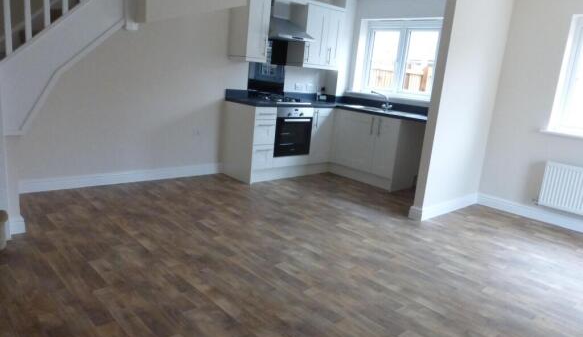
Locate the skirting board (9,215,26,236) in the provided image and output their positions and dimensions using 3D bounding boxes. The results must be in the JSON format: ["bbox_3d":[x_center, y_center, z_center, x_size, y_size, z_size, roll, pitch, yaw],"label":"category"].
[{"bbox_3d":[-1.908,0.388,2.933,0.100,0.135,0.020,-6,17,-43],"label":"skirting board"}]

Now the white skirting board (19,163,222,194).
[{"bbox_3d":[-1.662,0.085,4.462,2.230,0.130,0.020,-6,17,-43],"label":"white skirting board"}]

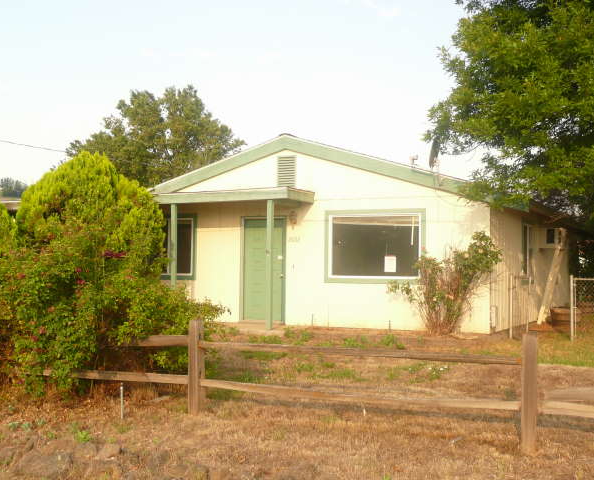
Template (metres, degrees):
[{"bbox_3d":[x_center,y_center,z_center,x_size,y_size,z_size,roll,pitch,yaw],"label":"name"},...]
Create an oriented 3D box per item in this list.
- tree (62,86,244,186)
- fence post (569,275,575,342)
[{"bbox_3d":[-6.653,-2.279,36.099,8.700,9.525,8.500,-1,-3,27],"label":"tree"},{"bbox_3d":[5.056,1.262,14.600,0.063,1.220,0.063,-1,-3,27],"label":"fence post"}]

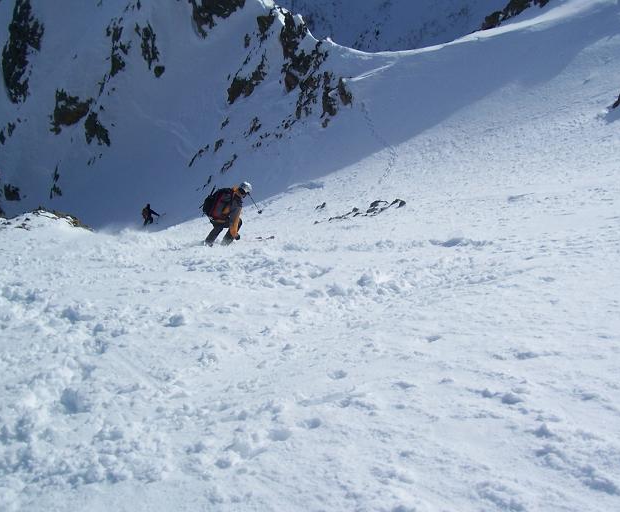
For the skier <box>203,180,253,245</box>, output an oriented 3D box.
[{"bbox_3d":[-1.649,-0.850,14.500,0.900,1.300,0.700,-8,25,-18],"label":"skier"}]

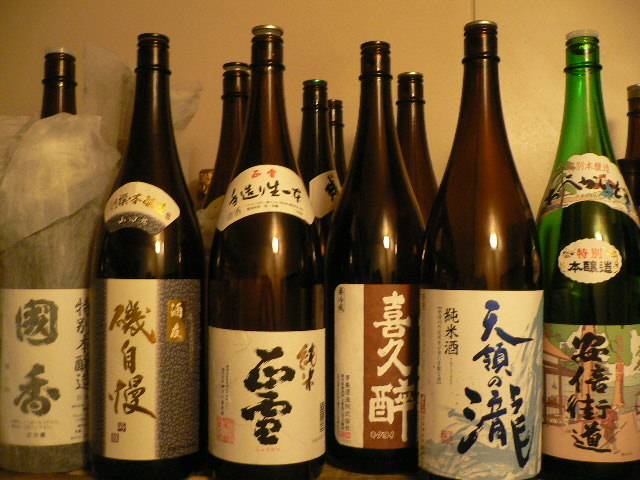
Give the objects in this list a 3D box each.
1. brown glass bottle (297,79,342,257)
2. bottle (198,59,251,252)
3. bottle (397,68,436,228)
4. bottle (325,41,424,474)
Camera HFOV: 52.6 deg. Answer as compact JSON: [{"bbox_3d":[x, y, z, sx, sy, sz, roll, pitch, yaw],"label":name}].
[{"bbox_3d":[-0.006,0.011,0.774,0.105,0.397,0.105,0,0,-28],"label":"brown glass bottle"},{"bbox_3d":[-0.091,0.009,0.709,0.105,0.398,0.105,0,0,0],"label":"bottle"},{"bbox_3d":[0.103,0.011,0.737,0.105,0.397,0.105,0,0,0],"label":"bottle"},{"bbox_3d":[0.054,0.010,0.626,0.105,0.397,0.105,0,0,-10],"label":"bottle"}]

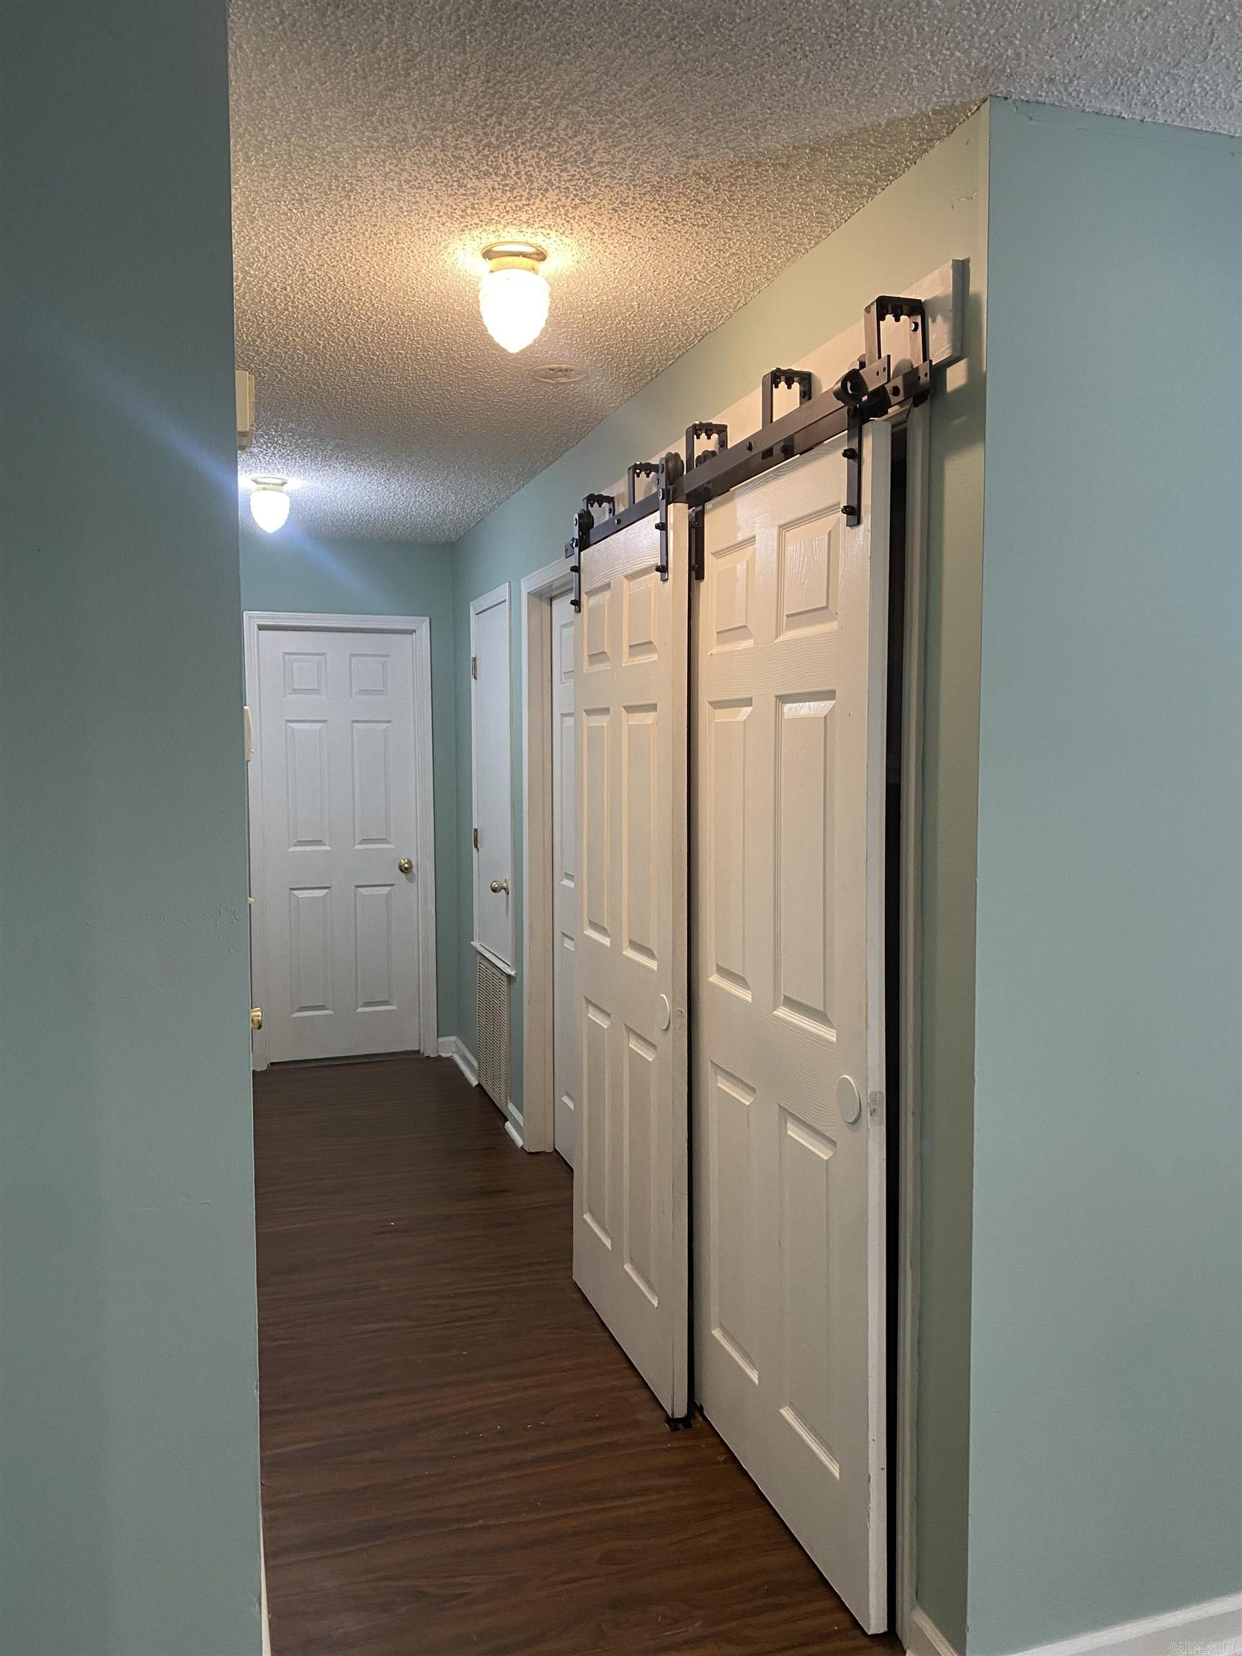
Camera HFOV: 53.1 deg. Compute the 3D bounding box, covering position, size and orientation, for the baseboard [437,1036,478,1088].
[{"bbox_3d":[-0.744,1.078,5.740,0.099,0.080,0.589,-1,4,-18],"label":"baseboard"}]

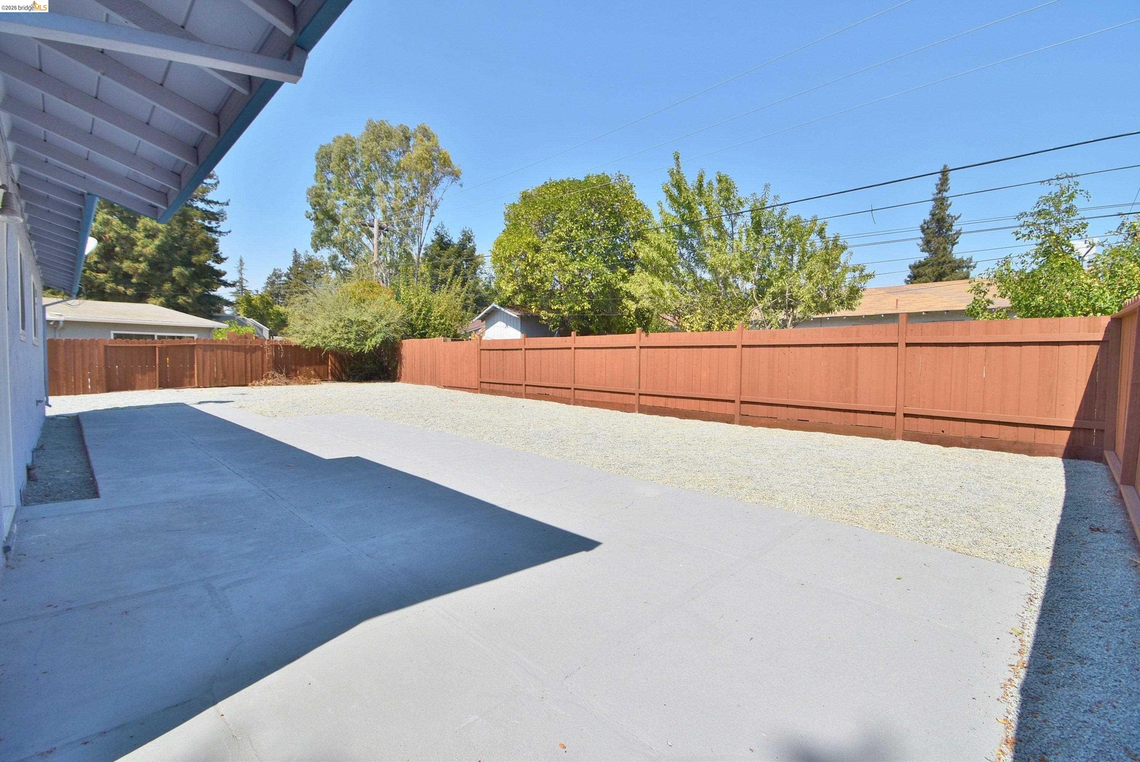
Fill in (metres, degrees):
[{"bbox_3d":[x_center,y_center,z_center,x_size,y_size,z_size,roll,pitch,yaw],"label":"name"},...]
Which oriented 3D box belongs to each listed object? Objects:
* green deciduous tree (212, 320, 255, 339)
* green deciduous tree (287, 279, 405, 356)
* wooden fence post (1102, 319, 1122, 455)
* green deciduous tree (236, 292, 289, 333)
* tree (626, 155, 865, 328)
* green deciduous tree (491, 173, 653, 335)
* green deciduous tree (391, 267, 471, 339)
[{"bbox_3d":[-15.771,-1.415,22.462,1.789,2.919,1.789,-2,4,-35],"label":"green deciduous tree"},{"bbox_3d":[-9.728,-2.144,20.720,4.684,4.630,4.684,-1,3,-25],"label":"green deciduous tree"},{"bbox_3d":[6.697,0.121,5.879,0.095,1.830,0.095,-2,4,-43],"label":"wooden fence post"},{"bbox_3d":[-21.095,-3.375,32.877,3.476,5.702,3.476,-2,3,-33],"label":"green deciduous tree"},{"bbox_3d":[4.543,-2.635,12.580,5.814,6.619,5.814,1,3,20],"label":"tree"},{"bbox_3d":[0.090,-3.381,16.648,5.634,7.639,5.634,0,3,0],"label":"green deciduous tree"},{"bbox_3d":[-6.573,-2.608,22.398,3.700,5.423,3.700,-1,3,-16],"label":"green deciduous tree"}]

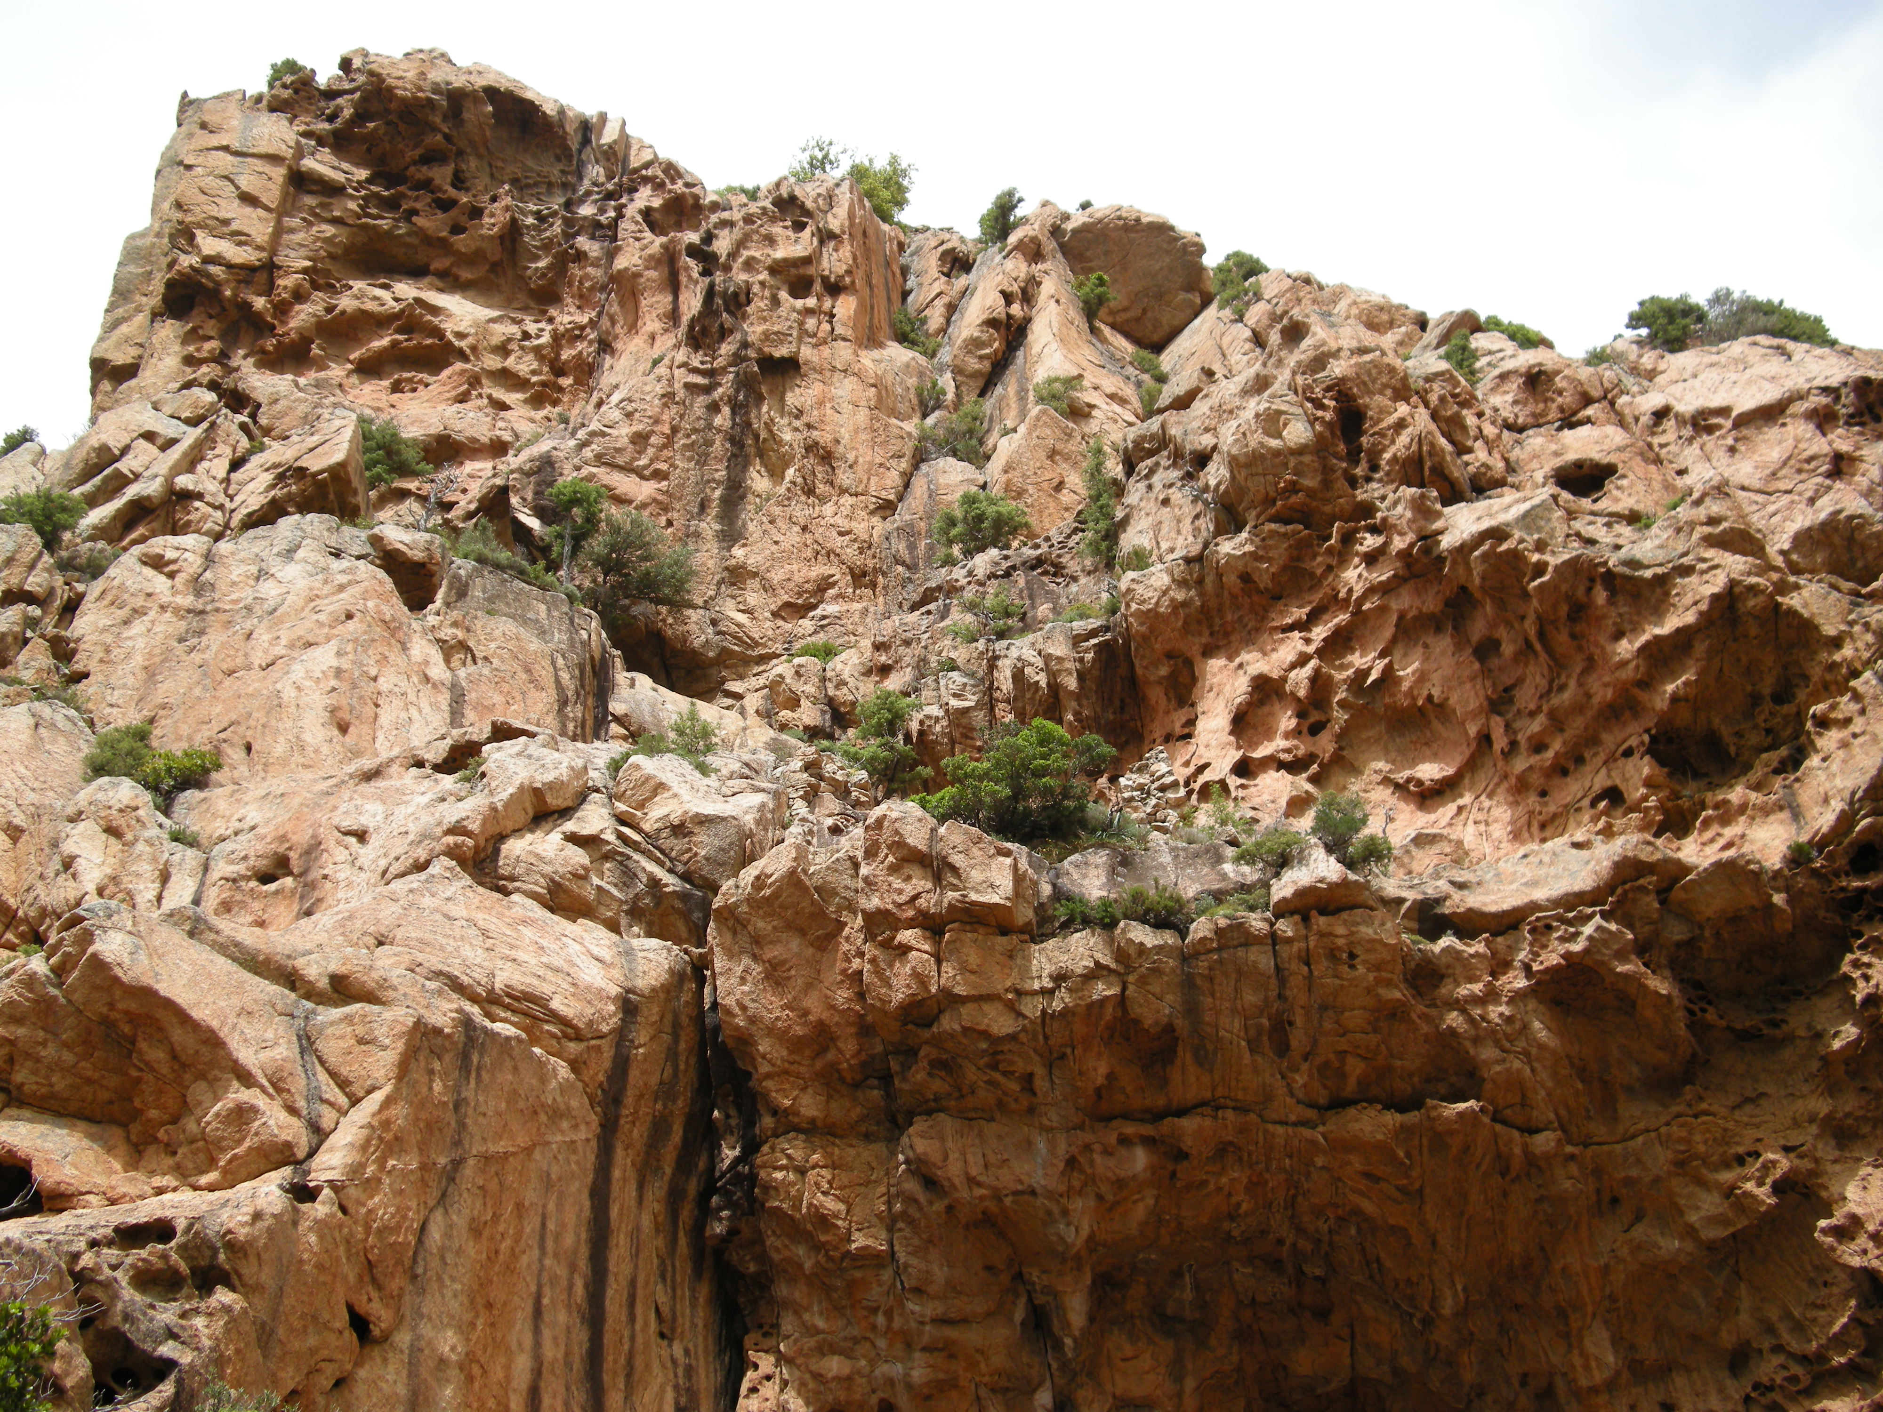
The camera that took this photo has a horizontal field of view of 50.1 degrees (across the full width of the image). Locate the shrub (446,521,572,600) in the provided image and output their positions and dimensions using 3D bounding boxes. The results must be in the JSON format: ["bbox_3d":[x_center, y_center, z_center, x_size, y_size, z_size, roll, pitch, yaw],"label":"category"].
[{"bbox_3d":[-7.723,-2.605,36.000,2.260,1.220,1.360,0,-27,0],"label":"shrub"}]

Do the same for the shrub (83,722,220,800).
[{"bbox_3d":[-10.969,0.767,28.000,1.940,0.900,1.360,0,-27,0],"label":"shrub"}]

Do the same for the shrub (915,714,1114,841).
[{"bbox_3d":[1.379,1.366,37.000,3.705,2.163,2.964,0,-22,0],"label":"shrub"}]

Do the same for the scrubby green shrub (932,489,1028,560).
[{"bbox_3d":[0.865,-4.107,45.500,2.162,1.520,1.837,0,-22,0],"label":"scrubby green shrub"}]

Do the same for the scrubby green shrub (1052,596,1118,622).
[{"bbox_3d":[2.637,-1.717,37.000,1.190,0.540,0.830,0,-27,0],"label":"scrubby green shrub"}]

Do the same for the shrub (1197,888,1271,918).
[{"bbox_3d":[4.520,3.081,31.000,1.130,0.510,0.850,0,-27,0],"label":"shrub"}]

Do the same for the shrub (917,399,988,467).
[{"bbox_3d":[0.269,-6.643,49.000,1.719,1.688,1.461,0,-22,0],"label":"shrub"}]

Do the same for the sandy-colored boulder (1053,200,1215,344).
[{"bbox_3d":[4.591,-10.386,48.500,3.760,2.950,3.190,0,-27,0],"label":"sandy-colored boulder"}]

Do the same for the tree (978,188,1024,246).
[{"bbox_3d":[1.498,-12.151,50.000,1.130,1.460,1.020,0,-27,0],"label":"tree"}]

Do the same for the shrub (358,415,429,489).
[{"bbox_3d":[-10.890,-5.043,40.000,1.460,1.310,1.320,0,-27,0],"label":"shrub"}]

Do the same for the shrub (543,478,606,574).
[{"bbox_3d":[-7.735,-3.774,42.500,1.336,2.273,1.269,0,-22,0],"label":"shrub"}]

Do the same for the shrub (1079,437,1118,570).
[{"bbox_3d":[3.486,-4.555,45.000,0.888,3.221,0.888,0,-22,0],"label":"shrub"}]

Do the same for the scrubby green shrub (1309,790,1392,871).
[{"bbox_3d":[6.502,1.988,32.000,1.330,1.190,1.130,0,-27,0],"label":"scrubby green shrub"}]

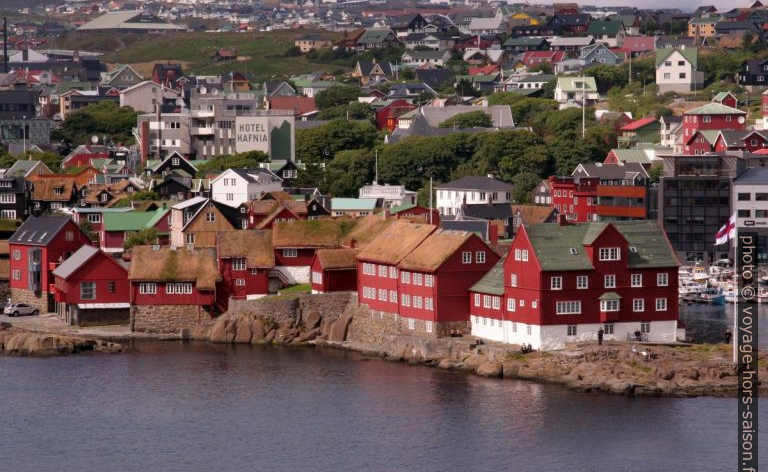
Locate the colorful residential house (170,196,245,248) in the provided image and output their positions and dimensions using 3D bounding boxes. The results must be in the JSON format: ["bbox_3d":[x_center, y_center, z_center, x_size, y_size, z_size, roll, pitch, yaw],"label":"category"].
[{"bbox_3d":[-23.240,-1.448,382.000,7.700,7.400,8.800,-1,3,-13],"label":"colorful residential house"}]

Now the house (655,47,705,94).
[{"bbox_3d":[68.014,-38.222,670.000,10.200,10.500,9.000,1,3,14],"label":"house"}]

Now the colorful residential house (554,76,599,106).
[{"bbox_3d":[47.111,-35.413,710.000,9.300,7.200,7.600,-1,3,-8],"label":"colorful residential house"}]

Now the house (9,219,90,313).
[{"bbox_3d":[-42.822,3.612,374.363,7.100,12.100,8.800,-2,3,-39],"label":"house"}]

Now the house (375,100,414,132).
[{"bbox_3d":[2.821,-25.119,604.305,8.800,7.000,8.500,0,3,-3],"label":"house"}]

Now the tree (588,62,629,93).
[{"bbox_3d":[48.750,-34.120,629.120,8.600,7.060,8.000,0,2,0],"label":"tree"}]

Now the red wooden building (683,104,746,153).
[{"bbox_3d":[67.090,-21.600,587.610,10.300,10.680,9.200,-1,3,-16],"label":"red wooden building"}]

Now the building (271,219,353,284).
[{"bbox_3d":[-8.810,1.880,360.410,9.800,7.850,7.200,0,2,-4],"label":"building"}]

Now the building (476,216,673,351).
[{"bbox_3d":[20.981,4.968,322.993,16.900,13.200,17.200,-1,3,-24],"label":"building"}]

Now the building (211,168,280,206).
[{"bbox_3d":[-22.865,-7.881,488.530,6.900,7.000,11.500,1,3,29],"label":"building"}]

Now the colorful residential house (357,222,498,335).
[{"bbox_3d":[5.920,5.000,338.500,9.500,11.550,22.000,-1,3,-23],"label":"colorful residential house"}]

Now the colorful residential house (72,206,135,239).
[{"bbox_3d":[-40.870,-1.450,422.320,8.200,5.400,6.000,-1,3,-16],"label":"colorful residential house"}]

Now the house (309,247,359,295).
[{"bbox_3d":[-5.653,4.190,353.005,5.000,5.200,4.900,-1,3,-19],"label":"house"}]

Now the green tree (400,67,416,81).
[{"bbox_3d":[6.503,-43.130,770.000,4.200,3.800,4.000,0,3,0],"label":"green tree"}]

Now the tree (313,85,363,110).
[{"bbox_3d":[-9.570,-29.100,609.310,10.000,5.470,8.500,0,2,0],"label":"tree"}]

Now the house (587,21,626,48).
[{"bbox_3d":[71.710,-64.942,935.000,9.800,8.800,8.300,1,3,20],"label":"house"}]

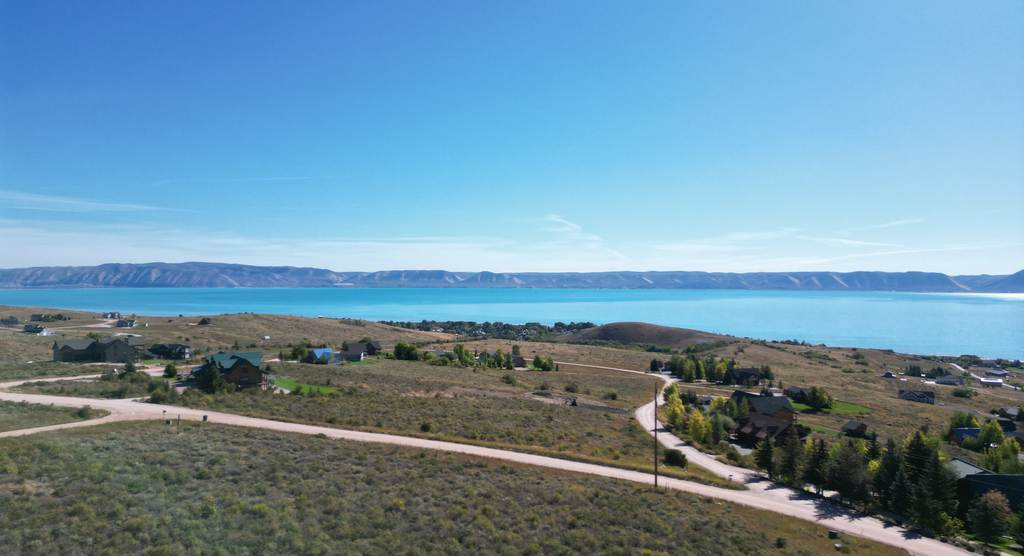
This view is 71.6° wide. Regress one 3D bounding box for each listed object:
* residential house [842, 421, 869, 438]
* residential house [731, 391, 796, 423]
[{"bbox_3d":[91.790,40.540,190.000,5.600,4.300,5.200,0,0,-34],"label":"residential house"},{"bbox_3d":[75.870,39.150,214.000,16.500,8.500,12.000,0,0,-9],"label":"residential house"}]

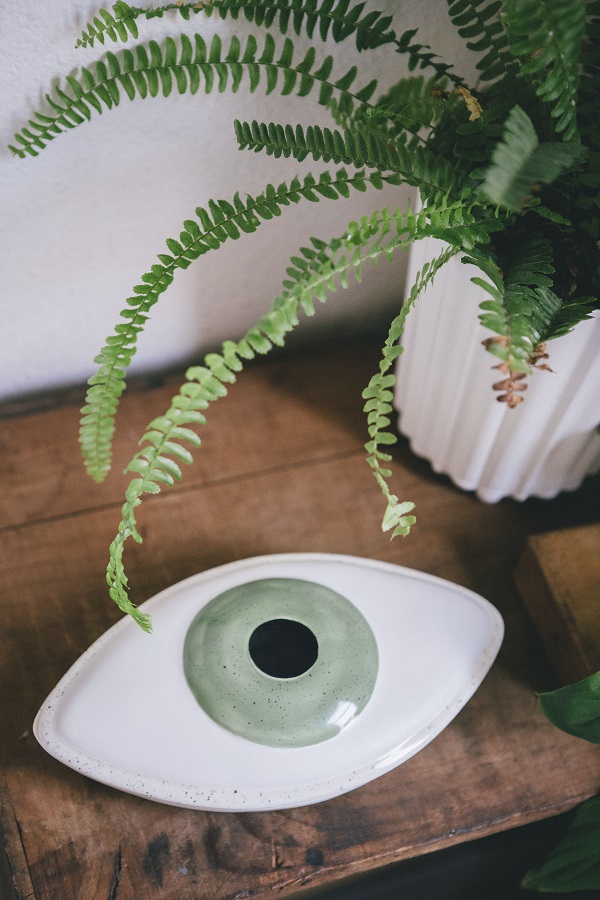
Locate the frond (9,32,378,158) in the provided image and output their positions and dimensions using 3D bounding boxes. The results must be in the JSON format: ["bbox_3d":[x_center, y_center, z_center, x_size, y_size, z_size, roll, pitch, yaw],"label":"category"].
[{"bbox_3d":[-0.058,-0.185,0.918,0.191,0.058,0.034,-1,52,-10],"label":"frond"}]

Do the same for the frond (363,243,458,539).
[{"bbox_3d":[0.059,-0.032,0.978,0.037,0.117,0.111,5,51,-5],"label":"frond"}]

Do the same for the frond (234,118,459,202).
[{"bbox_3d":[0.026,-0.150,0.917,0.133,0.026,0.036,10,46,-33],"label":"frond"}]

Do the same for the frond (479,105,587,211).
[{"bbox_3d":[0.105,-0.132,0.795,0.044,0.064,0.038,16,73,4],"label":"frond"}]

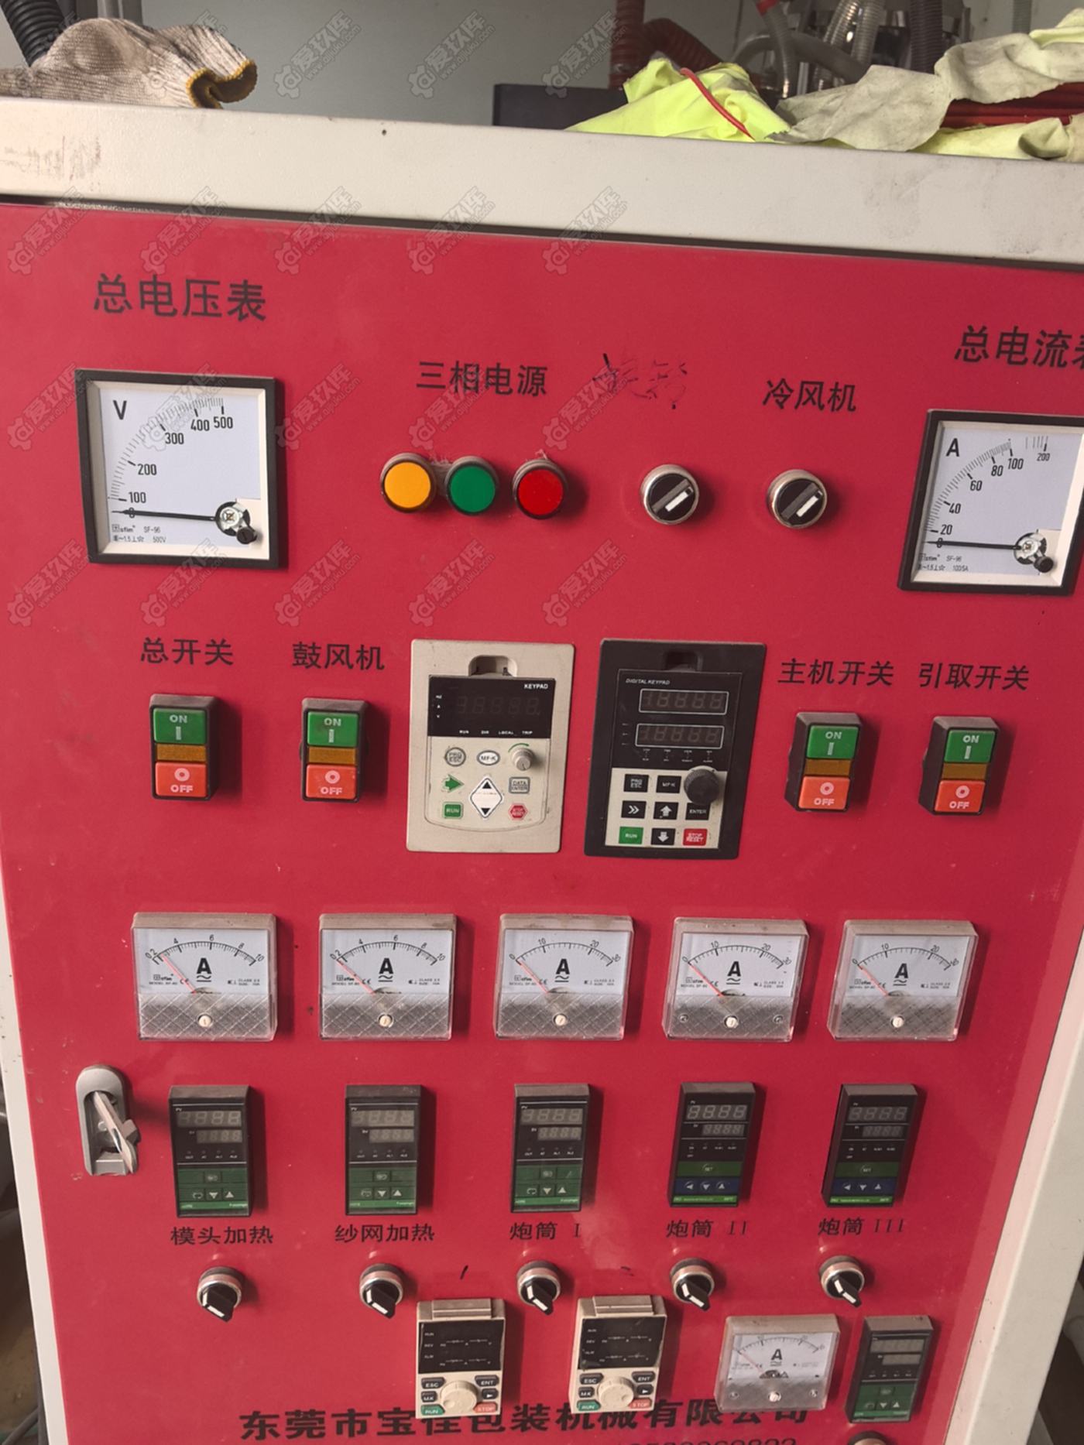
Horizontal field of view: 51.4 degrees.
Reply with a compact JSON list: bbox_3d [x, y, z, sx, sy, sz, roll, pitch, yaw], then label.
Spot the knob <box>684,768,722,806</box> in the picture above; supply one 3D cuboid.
[{"bbox_3d":[0.094,0.038,0.660,0.019,0.019,0.011,2,20,-5],"label":"knob"}]

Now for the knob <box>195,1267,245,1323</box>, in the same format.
[{"bbox_3d":[-0.220,0.393,0.770,0.030,0.030,0.024,2,21,-5],"label":"knob"}]

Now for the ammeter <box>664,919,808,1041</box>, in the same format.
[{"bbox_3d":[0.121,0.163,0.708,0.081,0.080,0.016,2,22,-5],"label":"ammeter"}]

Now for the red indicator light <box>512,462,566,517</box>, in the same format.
[{"bbox_3d":[0.000,-0.122,0.595,0.029,0.029,0.014,2,21,-5],"label":"red indicator light"}]

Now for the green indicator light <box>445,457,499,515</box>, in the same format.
[{"bbox_3d":[-0.037,-0.124,0.590,0.029,0.029,0.017,2,20,-5],"label":"green indicator light"}]

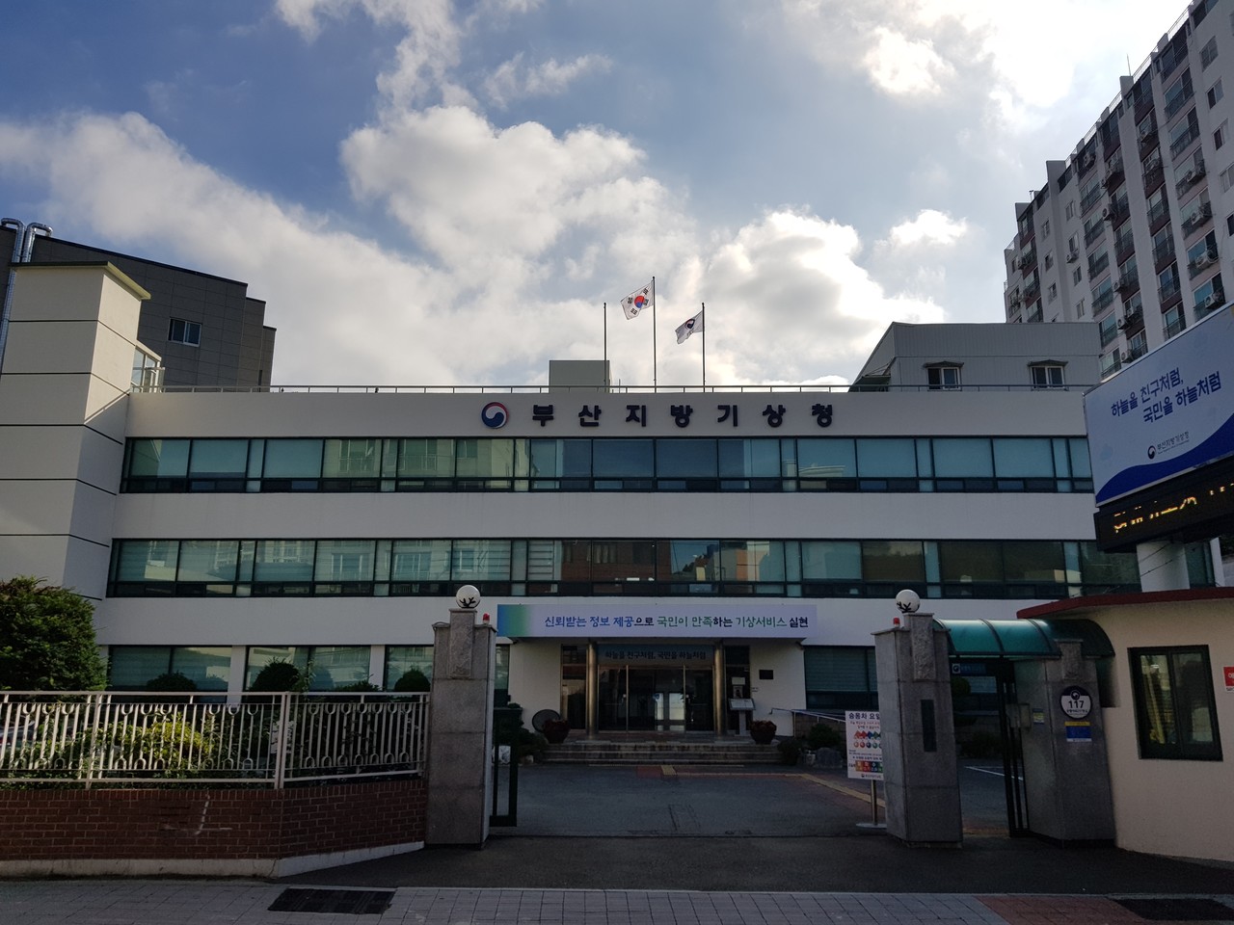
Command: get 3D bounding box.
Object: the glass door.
[{"bbox_3d":[1.328,7.999,31.423,3.935,2.186,0.150,0,-13,2],"label":"glass door"}]

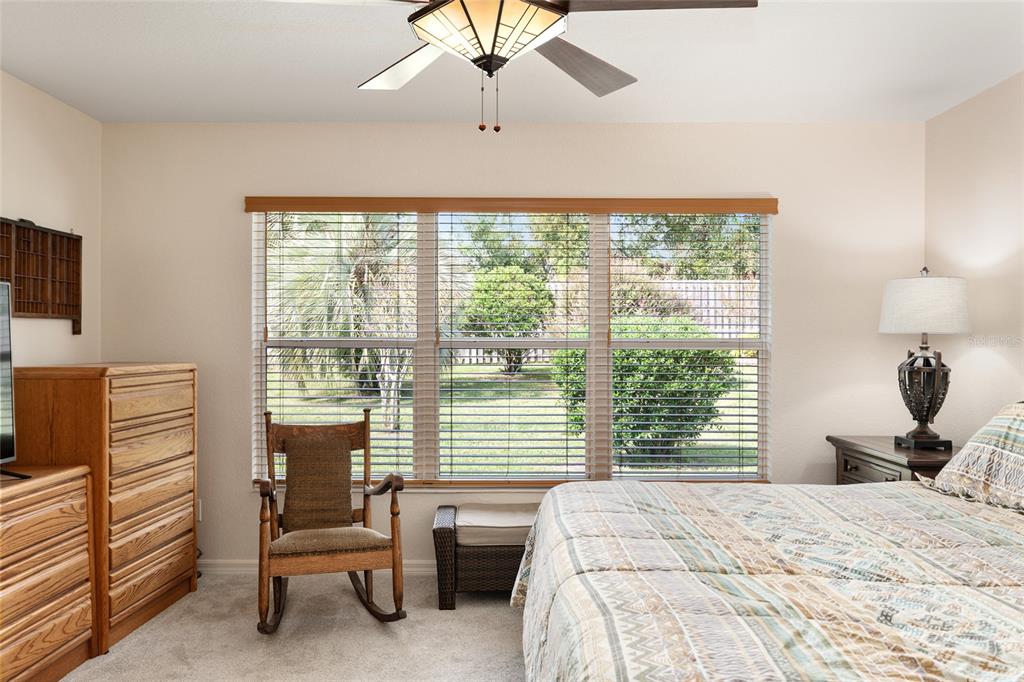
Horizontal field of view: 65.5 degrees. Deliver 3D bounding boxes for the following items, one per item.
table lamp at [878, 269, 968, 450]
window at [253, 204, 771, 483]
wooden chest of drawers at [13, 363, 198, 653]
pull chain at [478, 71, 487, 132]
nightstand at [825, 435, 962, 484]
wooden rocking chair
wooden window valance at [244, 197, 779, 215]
[{"bbox_3d":[1.977,0.076,3.820,0.390,0.867,0.390,0,0,0],"label":"table lamp"},{"bbox_3d":[0.000,0.013,4.340,2.810,1.510,0.110,0,0,0],"label":"window"},{"bbox_3d":[-1.845,0.688,3.630,0.460,1.155,0.800,0,0,3],"label":"wooden chest of drawers"},{"bbox_3d":[-0.077,-0.623,2.070,0.018,0.160,0.018,0,0,0],"label":"pull chain"},{"bbox_3d":[1.940,0.885,3.815,0.520,0.755,0.870,0,0,0],"label":"nightstand"},{"bbox_3d":[-0.840,0.806,3.610,0.620,0.930,0.840,0,0,-17],"label":"wooden rocking chair"},{"bbox_3d":[0.000,-0.722,4.265,2.830,0.088,0.090,0,0,0],"label":"wooden window valance"}]

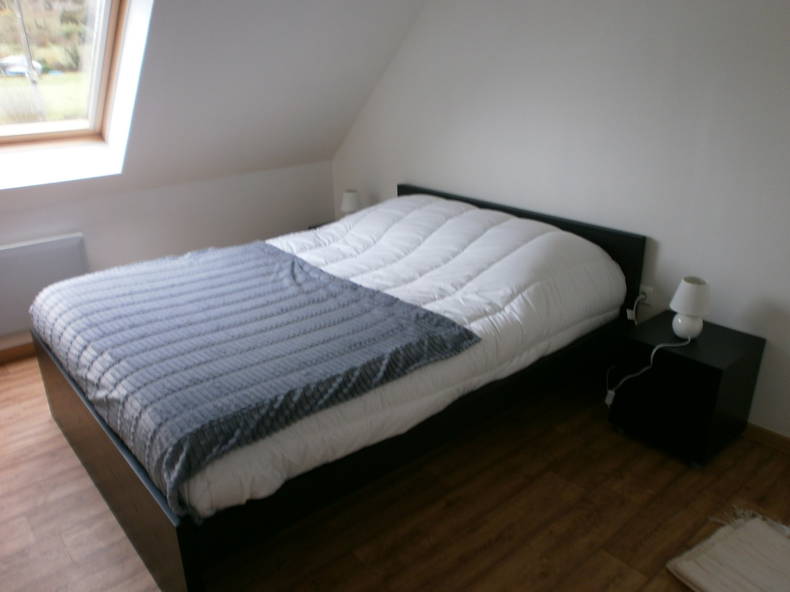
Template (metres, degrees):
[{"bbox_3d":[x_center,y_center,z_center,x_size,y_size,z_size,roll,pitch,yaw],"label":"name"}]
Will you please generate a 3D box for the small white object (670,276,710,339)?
[{"bbox_3d":[1.194,0.045,2.472,0.158,0.230,0.158,-18,26,-36],"label":"small white object"}]

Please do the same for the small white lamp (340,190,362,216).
[{"bbox_3d":[-0.295,-0.598,4.199,0.158,0.230,0.158,-1,21,0],"label":"small white lamp"}]

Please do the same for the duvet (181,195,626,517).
[{"bbox_3d":[-0.291,-0.055,2.640,1.970,0.414,1.737,-18,26,-36],"label":"duvet"}]

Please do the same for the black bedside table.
[{"bbox_3d":[1.197,0.378,2.539,0.374,0.441,0.382,-18,26,-36],"label":"black bedside table"}]

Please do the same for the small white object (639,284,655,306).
[{"bbox_3d":[1.115,-0.004,2.759,0.025,0.085,0.083,-18,26,-36],"label":"small white object"}]

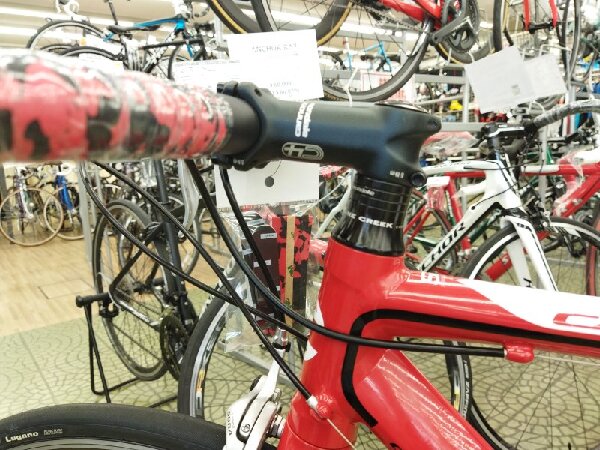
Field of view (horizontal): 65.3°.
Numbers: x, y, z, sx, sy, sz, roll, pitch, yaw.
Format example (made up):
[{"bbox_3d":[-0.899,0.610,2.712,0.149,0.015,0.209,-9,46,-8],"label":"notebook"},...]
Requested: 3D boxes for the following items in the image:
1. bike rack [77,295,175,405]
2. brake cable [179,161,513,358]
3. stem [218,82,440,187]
[{"bbox_3d":[-0.566,0.415,1.703,0.385,0.393,0.250,-12,13,-43],"label":"bike rack"},{"bbox_3d":[0.021,0.016,0.256,0.176,0.129,0.041,-1,10,13],"label":"brake cable"},{"bbox_3d":[0.012,-0.053,0.278,0.137,0.053,0.044,9,12,12],"label":"stem"}]

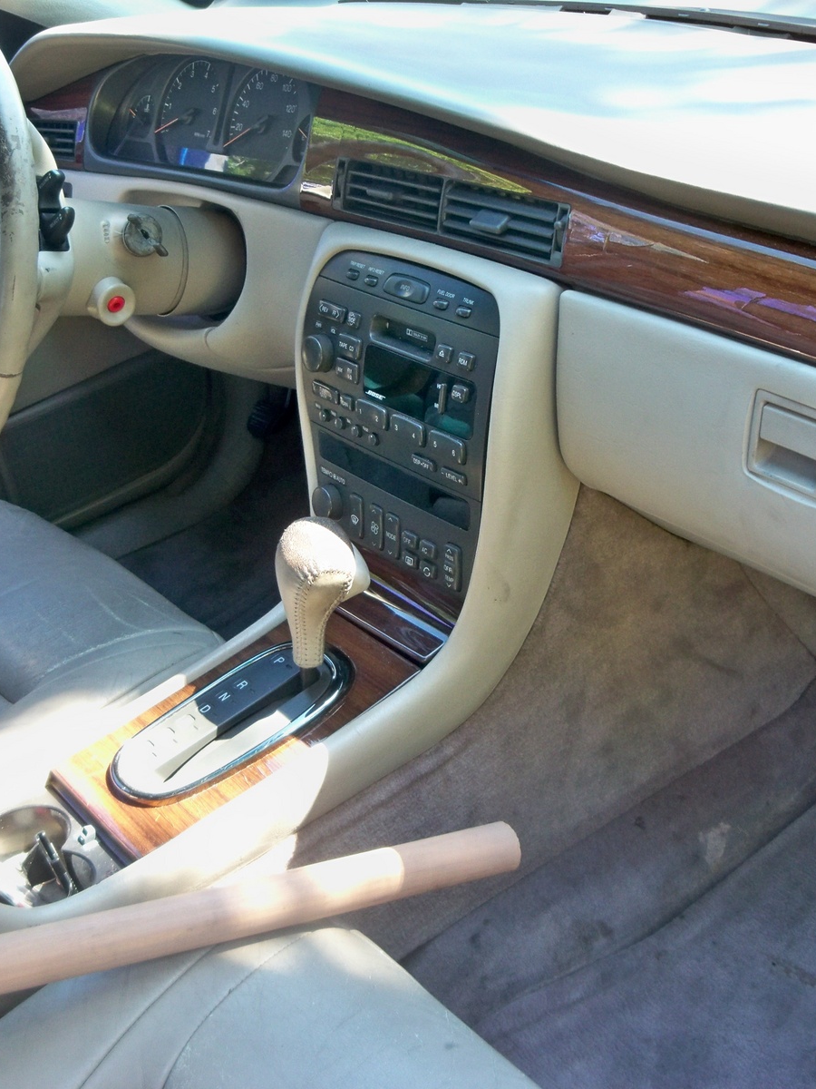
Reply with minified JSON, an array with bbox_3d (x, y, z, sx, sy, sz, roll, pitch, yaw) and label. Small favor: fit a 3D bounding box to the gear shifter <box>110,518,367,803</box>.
[{"bbox_3d":[-0.133,0.080,1.116,0.248,0.135,0.112,-34,39,-26],"label":"gear shifter"}]

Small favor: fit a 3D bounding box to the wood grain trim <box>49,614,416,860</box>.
[{"bbox_3d":[-0.133,0.137,1.143,0.265,0.030,0.151,-34,39,-26],"label":"wood grain trim"}]

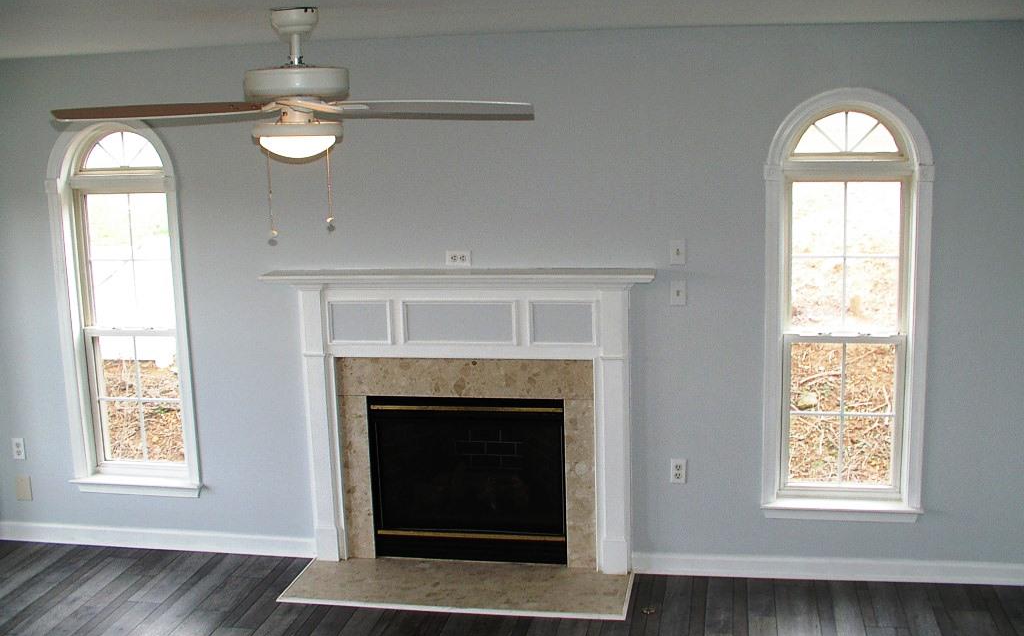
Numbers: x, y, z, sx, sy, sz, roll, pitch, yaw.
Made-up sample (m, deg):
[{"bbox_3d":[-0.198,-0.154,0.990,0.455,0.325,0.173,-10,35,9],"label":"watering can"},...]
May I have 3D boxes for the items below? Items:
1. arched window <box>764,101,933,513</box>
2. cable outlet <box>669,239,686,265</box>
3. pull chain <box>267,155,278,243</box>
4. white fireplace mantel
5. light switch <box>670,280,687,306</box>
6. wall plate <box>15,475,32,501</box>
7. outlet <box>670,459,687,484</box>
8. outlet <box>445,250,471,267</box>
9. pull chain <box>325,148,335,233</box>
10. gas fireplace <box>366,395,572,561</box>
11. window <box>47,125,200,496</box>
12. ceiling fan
[{"bbox_3d":[1.425,-0.032,4.793,0.690,1.857,0.100,0,10,10],"label":"arched window"},{"bbox_3d":[0.721,-0.283,4.869,0.069,0.114,0.010,0,10,10],"label":"cable outlet"},{"bbox_3d":[-0.722,-0.365,3.380,0.025,0.265,0.025,-2,10,-1],"label":"pull chain"},{"bbox_3d":[-0.234,0.488,5.083,1.755,1.398,0.190,0,10,10],"label":"white fireplace mantel"},{"bbox_3d":[0.726,-0.106,4.899,0.069,0.114,0.010,0,10,10],"label":"light switch"},{"bbox_3d":[-2.450,0.854,5.636,0.087,0.137,0.010,0,10,10],"label":"wall plate"},{"bbox_3d":[0.747,0.689,5.036,0.069,0.114,0.010,0,10,10],"label":"outlet"},{"bbox_3d":[-0.242,-0.266,5.043,0.114,0.070,0.010,0,10,10],"label":"outlet"},{"bbox_3d":[-0.549,-0.389,3.380,0.022,0.240,0.022,-2,10,-1],"label":"pull chain"},{"bbox_3d":[-0.177,0.725,5.352,0.918,0.782,0.350,0,10,10],"label":"gas fireplace"},{"bbox_3d":[-1.868,-0.020,5.382,0.690,1.805,0.100,0,10,10],"label":"window"},{"bbox_3d":[-0.651,-0.706,3.400,1.430,0.453,1.430,-2,10,-1],"label":"ceiling fan"}]

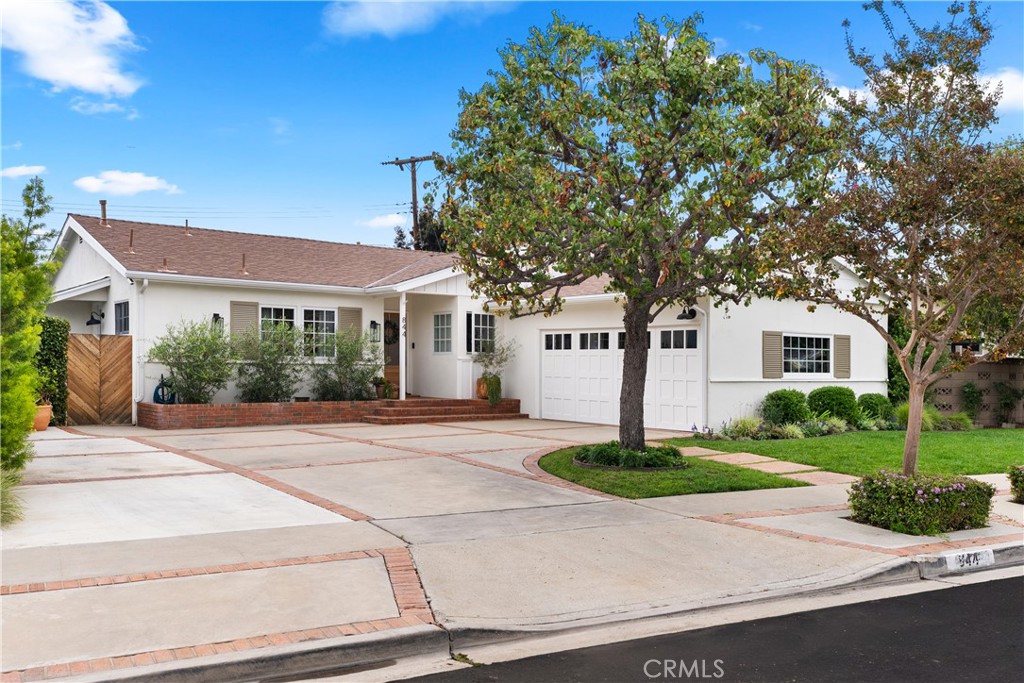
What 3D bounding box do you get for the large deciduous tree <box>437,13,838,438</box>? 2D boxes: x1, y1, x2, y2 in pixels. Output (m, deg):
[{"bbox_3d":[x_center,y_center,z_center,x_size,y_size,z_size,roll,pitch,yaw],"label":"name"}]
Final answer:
[{"bbox_3d":[1.723,-1.476,12.000,5.400,6.200,5.300,1,-1,-37],"label":"large deciduous tree"}]

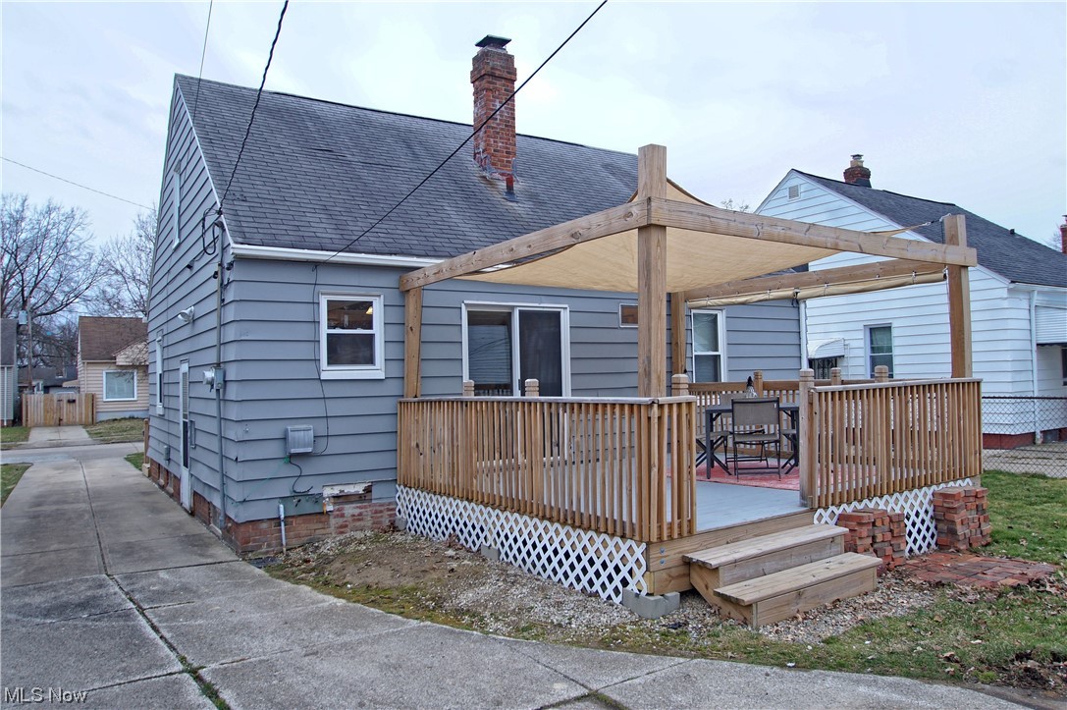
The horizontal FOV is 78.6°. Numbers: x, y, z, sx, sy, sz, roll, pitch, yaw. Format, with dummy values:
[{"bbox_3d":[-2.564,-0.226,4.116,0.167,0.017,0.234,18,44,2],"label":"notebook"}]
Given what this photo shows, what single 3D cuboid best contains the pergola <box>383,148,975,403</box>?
[{"bbox_3d":[1.430,-0.012,6.830,4.300,2.700,3.650,0,-2,-33],"label":"pergola"}]

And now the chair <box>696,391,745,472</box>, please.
[{"bbox_3d":[2.080,0.890,7.380,0.620,0.860,0.580,-2,-2,17],"label":"chair"}]

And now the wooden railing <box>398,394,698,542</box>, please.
[{"bbox_3d":[-0.210,0.872,5.980,0.400,0.970,3.750,0,-2,-37],"label":"wooden railing"}]

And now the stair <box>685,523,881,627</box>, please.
[{"bbox_3d":[1.870,1.585,4.810,1.580,0.345,0.570,0,-2,-33],"label":"stair"}]

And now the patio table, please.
[{"bbox_3d":[2.460,0.943,7.230,1.000,0.730,0.850,-1,-2,8],"label":"patio table"}]

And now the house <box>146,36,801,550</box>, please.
[{"bbox_3d":[-1.400,-1.524,11.700,8.600,7.100,7.700,0,-2,-32],"label":"house"}]

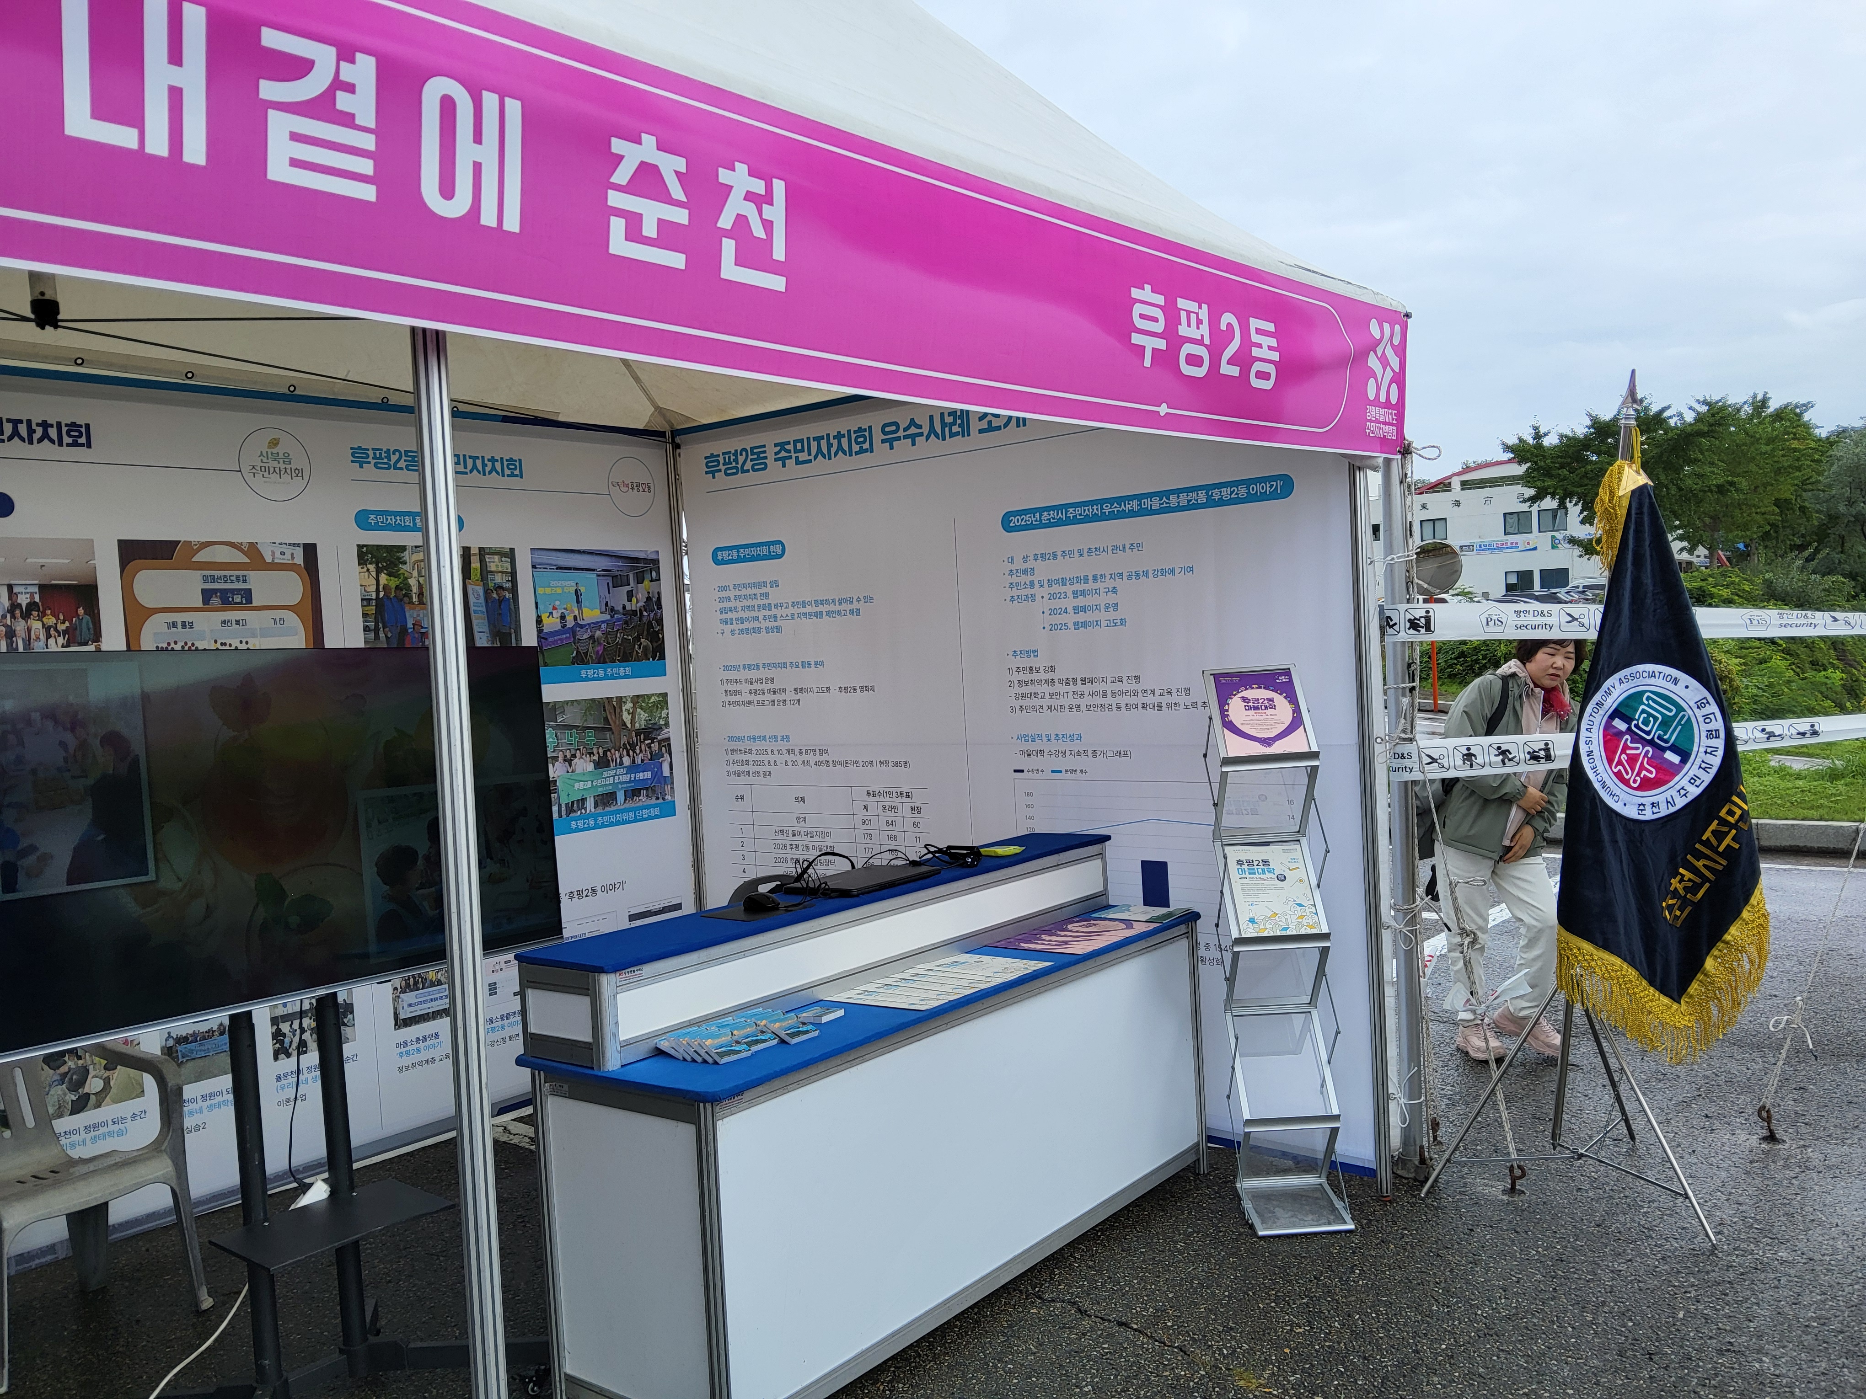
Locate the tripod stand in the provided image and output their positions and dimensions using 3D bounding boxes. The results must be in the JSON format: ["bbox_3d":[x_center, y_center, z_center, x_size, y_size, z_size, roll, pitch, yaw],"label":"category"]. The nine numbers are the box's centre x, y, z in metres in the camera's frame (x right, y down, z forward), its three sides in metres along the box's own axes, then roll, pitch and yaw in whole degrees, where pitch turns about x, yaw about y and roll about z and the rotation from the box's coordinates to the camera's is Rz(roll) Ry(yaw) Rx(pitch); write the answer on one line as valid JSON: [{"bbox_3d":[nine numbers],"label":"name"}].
[{"bbox_3d":[1.690,1.013,3.910,0.684,0.700,0.743,-3,2,12],"label":"tripod stand"}]

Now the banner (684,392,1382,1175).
[{"bbox_3d":[0.129,0.155,4.696,2.650,2.450,0.040,-2,2,37],"label":"banner"}]

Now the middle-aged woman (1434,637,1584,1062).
[{"bbox_3d":[2.089,0.535,5.128,0.500,1.550,0.470,-4,2,-28],"label":"middle-aged woman"}]

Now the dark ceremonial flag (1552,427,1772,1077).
[{"bbox_3d":[1.982,0.144,3.800,0.520,1.640,0.320,-2,2,18],"label":"dark ceremonial flag"}]

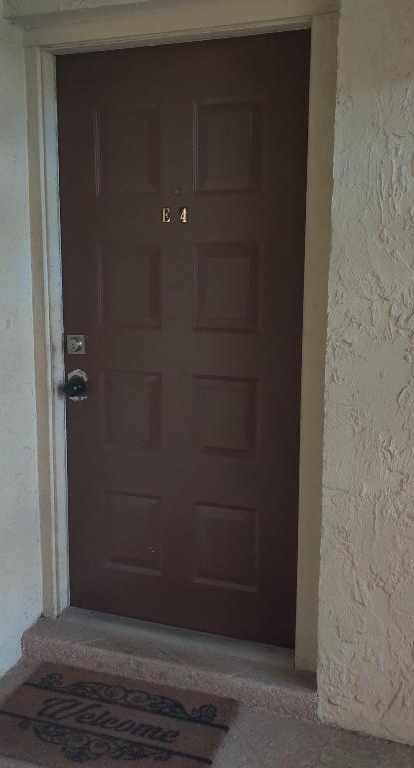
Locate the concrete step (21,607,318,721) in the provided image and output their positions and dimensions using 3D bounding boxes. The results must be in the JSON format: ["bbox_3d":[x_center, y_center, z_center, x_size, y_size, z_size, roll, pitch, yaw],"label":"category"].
[{"bbox_3d":[-0.120,0.968,2.796,1.070,0.115,0.242,4,9,21],"label":"concrete step"}]

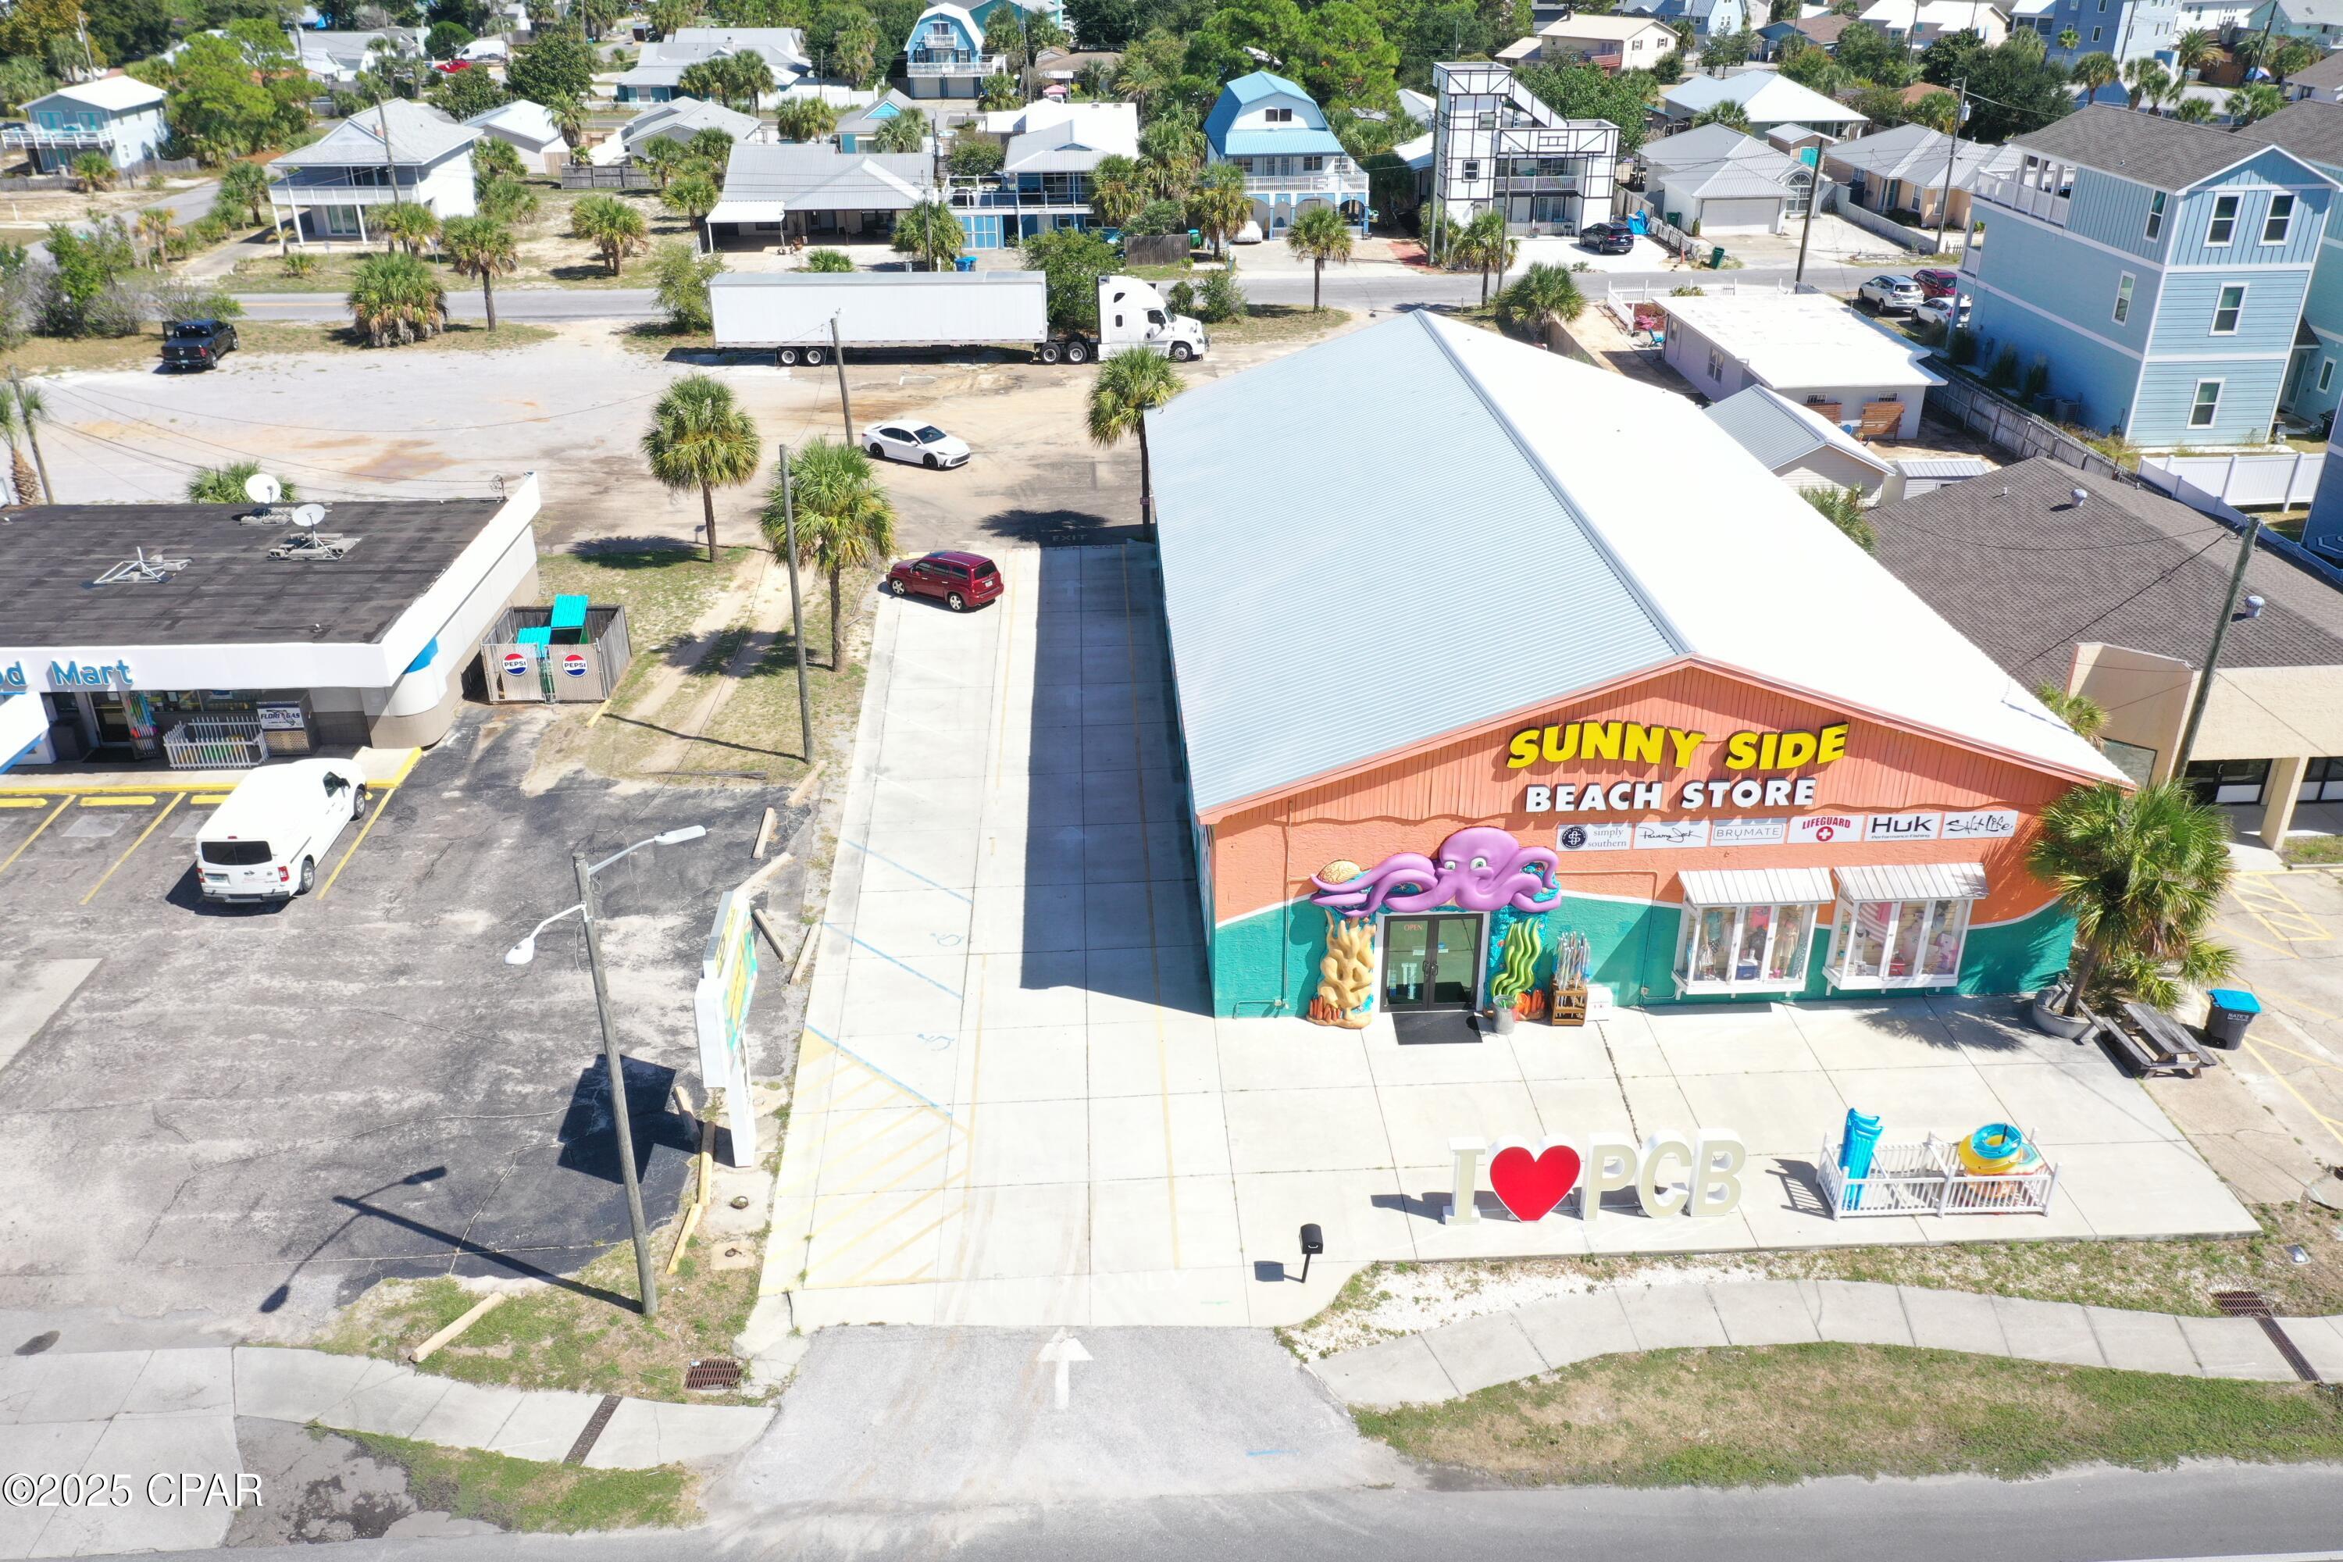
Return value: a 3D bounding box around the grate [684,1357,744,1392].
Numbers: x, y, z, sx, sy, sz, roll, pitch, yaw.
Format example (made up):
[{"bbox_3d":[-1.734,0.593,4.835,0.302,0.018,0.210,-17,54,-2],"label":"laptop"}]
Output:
[{"bbox_3d":[-7.479,9.723,29.789,0.920,0.060,0.680,-2,27,-2],"label":"grate"}]

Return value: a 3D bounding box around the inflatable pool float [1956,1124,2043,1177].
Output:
[{"bbox_3d":[15.093,6.737,33.252,1.300,0.650,1.050,-1,27,-2],"label":"inflatable pool float"}]

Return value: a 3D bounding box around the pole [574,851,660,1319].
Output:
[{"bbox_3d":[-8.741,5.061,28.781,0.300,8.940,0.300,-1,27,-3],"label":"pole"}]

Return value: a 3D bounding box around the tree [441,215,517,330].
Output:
[{"bbox_3d":[-35.784,-26.339,94.714,3.800,5.850,3.800,-2,27,-2],"label":"tree"}]

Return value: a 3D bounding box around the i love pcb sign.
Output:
[{"bbox_3d":[7.539,7.093,32.548,5.260,1.680,0.360,-1,27,-2],"label":"i love pcb sign"}]

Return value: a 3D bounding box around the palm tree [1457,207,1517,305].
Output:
[{"bbox_3d":[16.998,-28.128,98.068,3.400,5.300,3.400,-2,27,-2],"label":"palm tree"}]

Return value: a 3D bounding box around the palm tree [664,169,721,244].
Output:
[{"bbox_3d":[-32.324,-38.844,122.056,3.700,4.100,3.700,-1,27,0],"label":"palm tree"}]

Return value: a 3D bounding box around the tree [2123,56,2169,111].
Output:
[{"bbox_3d":[87.514,-62.014,163.798,4.100,5.550,4.100,-2,27,-2],"label":"tree"}]

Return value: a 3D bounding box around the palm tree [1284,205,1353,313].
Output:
[{"bbox_3d":[7.807,-27.920,97.448,3.610,5.650,3.610,-2,27,-2],"label":"palm tree"}]

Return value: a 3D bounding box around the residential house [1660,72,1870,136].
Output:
[{"bbox_3d":[50.794,-58.106,156.876,12.200,5.600,18.800,-2,27,-3],"label":"residential house"}]

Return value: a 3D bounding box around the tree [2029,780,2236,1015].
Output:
[{"bbox_3d":[19.292,2.476,36.918,4.040,5.310,3.920,-2,27,-2],"label":"tree"}]

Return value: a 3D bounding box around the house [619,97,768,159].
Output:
[{"bbox_3d":[-40.121,-53.880,151.891,11.500,4.200,18.700,-2,27,-2],"label":"house"}]

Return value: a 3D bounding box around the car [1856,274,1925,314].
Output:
[{"bbox_3d":[39.252,-26.757,99.483,1.930,1.740,4.950,-2,27,-2],"label":"car"}]

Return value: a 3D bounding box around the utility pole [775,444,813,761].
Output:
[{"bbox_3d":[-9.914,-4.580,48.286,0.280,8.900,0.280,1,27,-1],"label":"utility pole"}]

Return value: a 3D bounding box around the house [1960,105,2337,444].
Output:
[{"bbox_3d":[42.290,-23.314,81.051,6.800,11.600,18.000,-2,27,-2],"label":"house"}]

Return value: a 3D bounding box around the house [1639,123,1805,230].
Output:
[{"bbox_3d":[39.720,-43.176,129.753,11.860,5.070,22.710,-1,27,-2],"label":"house"}]

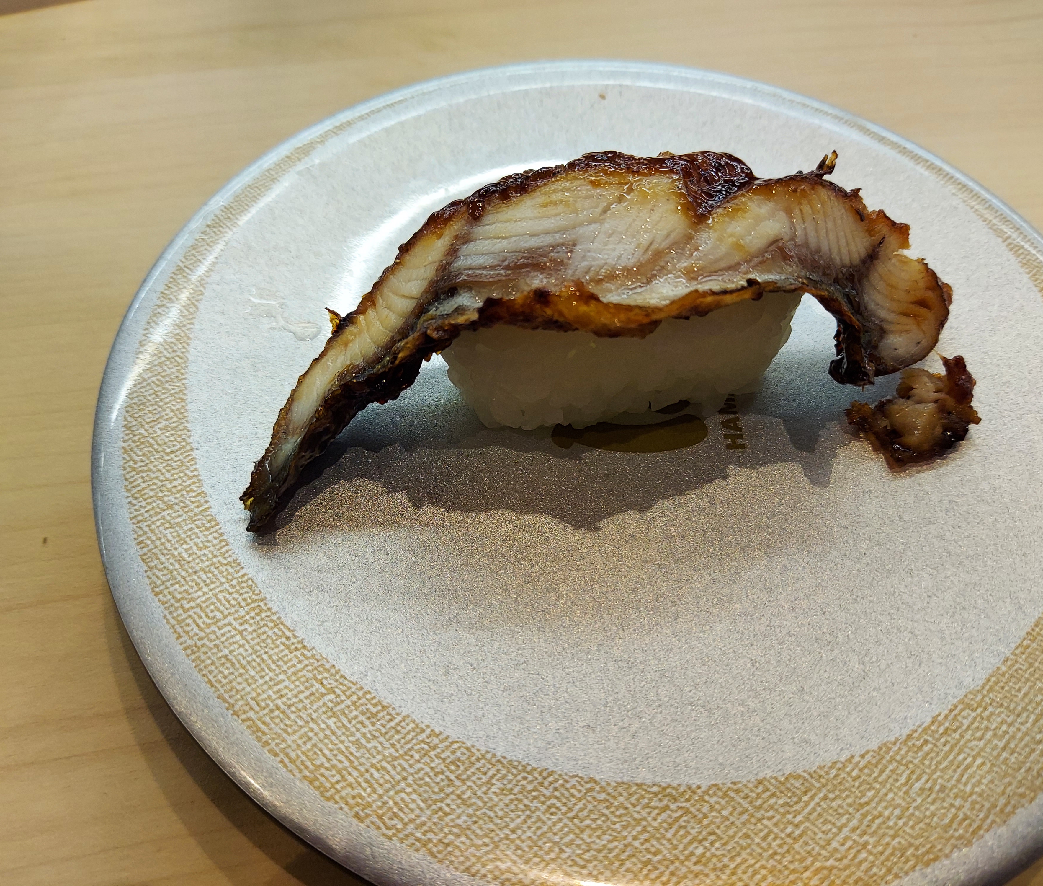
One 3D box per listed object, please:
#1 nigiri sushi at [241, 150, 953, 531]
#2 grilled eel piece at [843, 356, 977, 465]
[{"bbox_3d":[0.011,-0.019,0.109,0.096,0.033,0.026,-12,58,-10],"label":"nigiri sushi"},{"bbox_3d":[0.054,-0.006,0.116,0.018,0.009,0.013,-16,59,-12],"label":"grilled eel piece"}]

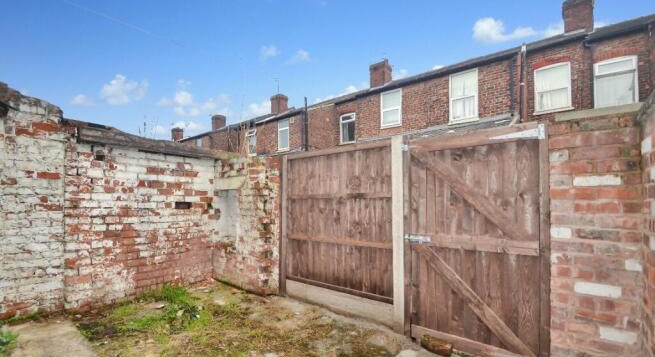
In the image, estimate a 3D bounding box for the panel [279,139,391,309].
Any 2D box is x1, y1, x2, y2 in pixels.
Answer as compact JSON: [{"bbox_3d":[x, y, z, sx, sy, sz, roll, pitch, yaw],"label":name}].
[{"bbox_3d":[0.019,0.425,2.852,1.372,1.436,0.070,-2,-4,36],"label":"panel"}]

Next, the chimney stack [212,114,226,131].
[{"bbox_3d":[-9.785,-5.010,24.733,0.800,1.350,0.900,-2,-4,36],"label":"chimney stack"}]

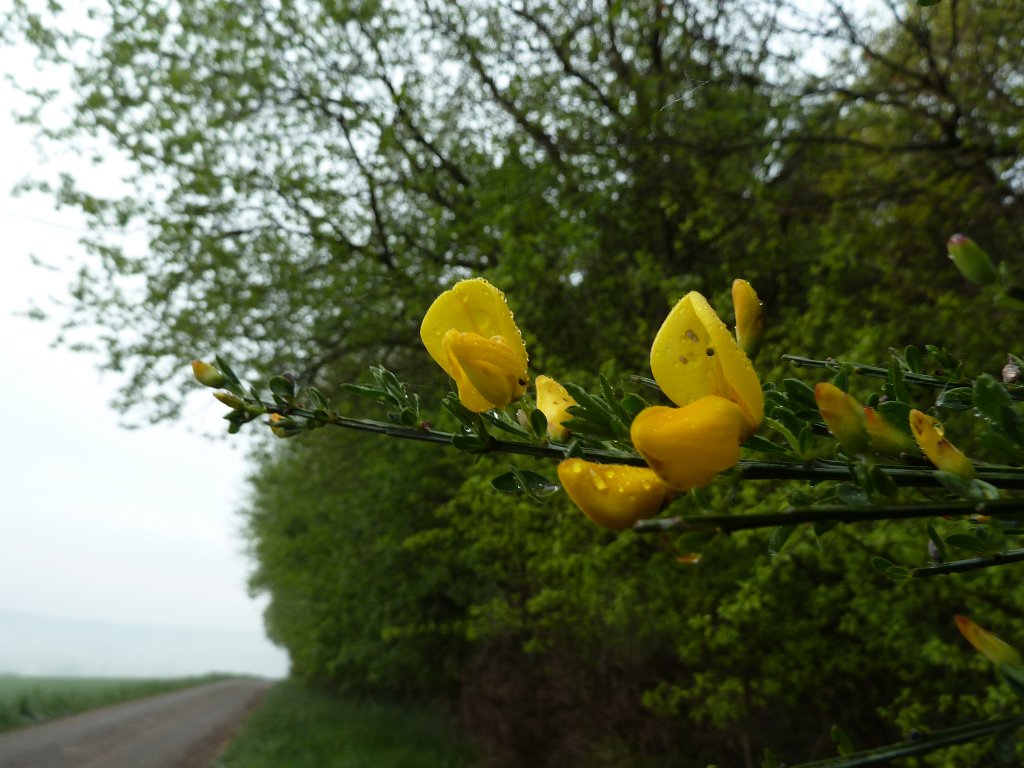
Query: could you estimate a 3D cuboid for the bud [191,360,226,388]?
[{"bbox_3d":[-0.066,-0.002,0.160,0.009,0.005,0.005,37,-14,5],"label":"bud"}]

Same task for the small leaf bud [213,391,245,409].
[{"bbox_3d":[-0.061,0.003,0.159,0.008,0.002,0.003,21,-9,6],"label":"small leaf bud"}]

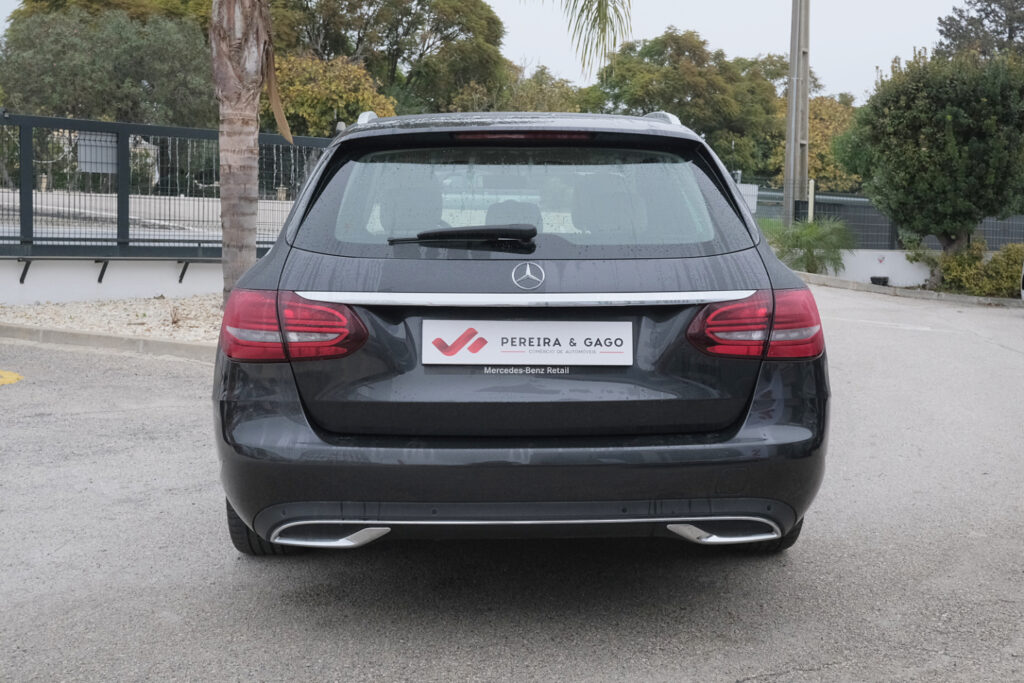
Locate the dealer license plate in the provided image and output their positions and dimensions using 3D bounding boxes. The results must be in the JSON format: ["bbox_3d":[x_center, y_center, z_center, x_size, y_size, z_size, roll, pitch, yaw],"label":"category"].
[{"bbox_3d":[0.040,0.000,3.022,0.520,0.110,0.015,0,-10,-3],"label":"dealer license plate"}]

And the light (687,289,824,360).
[{"bbox_3d":[0.632,-0.054,3.196,0.410,0.190,0.280,0,5,-3],"label":"light"}]

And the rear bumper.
[{"bbox_3d":[0.031,0.249,3.234,1.760,0.470,0.580,0,5,-3],"label":"rear bumper"}]

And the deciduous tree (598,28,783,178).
[{"bbox_3d":[4.850,-5.068,32.683,5.800,6.500,5.500,0,5,0],"label":"deciduous tree"}]

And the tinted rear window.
[{"bbox_3d":[0.028,-0.347,3.242,1.220,0.120,0.450,0,48,-3],"label":"tinted rear window"}]

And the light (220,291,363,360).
[{"bbox_3d":[-0.567,-0.049,3.139,0.410,0.190,0.280,0,5,-3],"label":"light"}]

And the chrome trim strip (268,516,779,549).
[{"bbox_3d":[0.041,0.467,3.042,1.290,0.080,0.160,0,5,-3],"label":"chrome trim strip"}]

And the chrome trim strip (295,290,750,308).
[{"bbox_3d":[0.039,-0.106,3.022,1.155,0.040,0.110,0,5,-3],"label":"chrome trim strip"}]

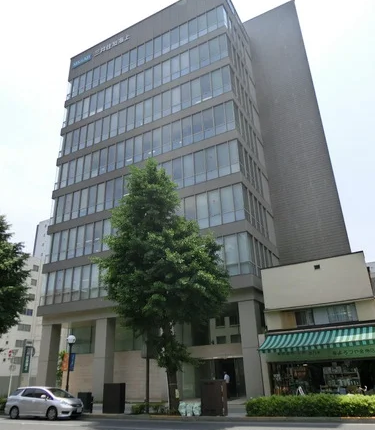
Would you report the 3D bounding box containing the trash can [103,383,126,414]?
[{"bbox_3d":[-3.969,9.901,19.576,1.120,1.450,0.430,-14,-26,25],"label":"trash can"}]

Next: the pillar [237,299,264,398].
[{"bbox_3d":[4.118,8.440,22.630,1.040,5.858,1.040,-14,-26,25],"label":"pillar"}]

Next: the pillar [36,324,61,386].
[{"bbox_3d":[-11.609,12.254,30.197,1.040,5.858,1.040,-14,-26,25],"label":"pillar"}]

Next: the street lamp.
[{"bbox_3d":[-7.168,9.409,21.675,0.450,4.220,0.450,-14,-26,25],"label":"street lamp"}]

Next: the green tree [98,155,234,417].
[{"bbox_3d":[-1.508,3.096,21.040,7.500,14.900,7.500,-14,-26,25],"label":"green tree"}]

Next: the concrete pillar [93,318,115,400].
[{"bbox_3d":[-6.394,10.989,27.687,1.040,5.858,1.040,-14,-26,25],"label":"concrete pillar"}]

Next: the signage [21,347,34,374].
[{"bbox_3d":[-13.567,12.123,30.380,0.250,2.100,0.720,-14,-26,25],"label":"signage"}]

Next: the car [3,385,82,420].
[{"bbox_3d":[-7.772,10.157,19.570,4.410,1.540,1.700,-12,-25,21],"label":"car"}]

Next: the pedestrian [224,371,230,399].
[{"bbox_3d":[2.637,11.090,23.618,0.450,1.680,0.480,-11,-25,20],"label":"pedestrian"}]

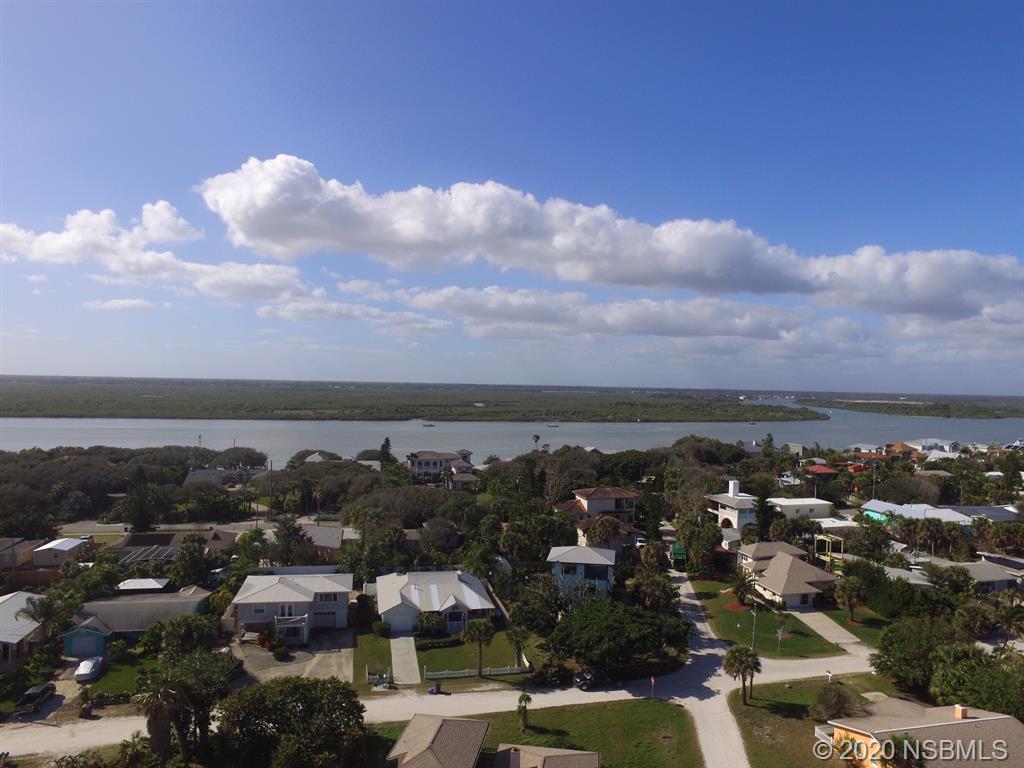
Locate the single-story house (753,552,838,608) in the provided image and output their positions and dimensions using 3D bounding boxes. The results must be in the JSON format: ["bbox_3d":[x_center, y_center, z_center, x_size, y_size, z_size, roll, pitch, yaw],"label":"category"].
[{"bbox_3d":[44.908,30.783,94.615,13.400,6.100,13.800,1,0,-12],"label":"single-story house"}]

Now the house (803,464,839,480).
[{"bbox_3d":[119.977,34.489,230.968,11.000,5.200,10.000,1,0,-12],"label":"house"}]

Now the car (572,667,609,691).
[{"bbox_3d":[9.128,33.352,66.967,4.150,1.800,1.870,1,0,-10],"label":"car"}]

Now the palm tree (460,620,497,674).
[{"bbox_3d":[-3.723,30.752,68.569,4.000,6.500,4.000,1,0,0],"label":"palm tree"}]

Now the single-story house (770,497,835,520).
[{"bbox_3d":[74.779,32.585,155.816,15.500,3.600,8.800,1,0,-6],"label":"single-story house"}]

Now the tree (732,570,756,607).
[{"bbox_3d":[35.307,30.749,90.015,3.700,5.800,3.700,1,0,0],"label":"tree"}]

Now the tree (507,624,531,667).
[{"bbox_3d":[0.806,30.487,68.715,2.800,5.000,2.800,1,0,0],"label":"tree"}]

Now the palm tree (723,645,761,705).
[{"bbox_3d":[24.013,30.342,62.015,3.800,6.200,3.500,1,0,0],"label":"palm tree"}]

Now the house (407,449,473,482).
[{"bbox_3d":[-24.036,27.236,198.014,20.500,11.000,14.000,1,0,-12],"label":"house"}]

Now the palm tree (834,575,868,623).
[{"bbox_3d":[48.361,30.706,84.515,4.300,6.400,4.300,1,0,0],"label":"palm tree"}]

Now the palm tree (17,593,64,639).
[{"bbox_3d":[-58.565,29.782,74.469,5.600,6.300,5.600,1,0,0],"label":"palm tree"}]

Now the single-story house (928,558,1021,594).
[{"bbox_3d":[78.993,33.307,103.168,12.500,4.700,9.200,1,0,-11],"label":"single-story house"}]

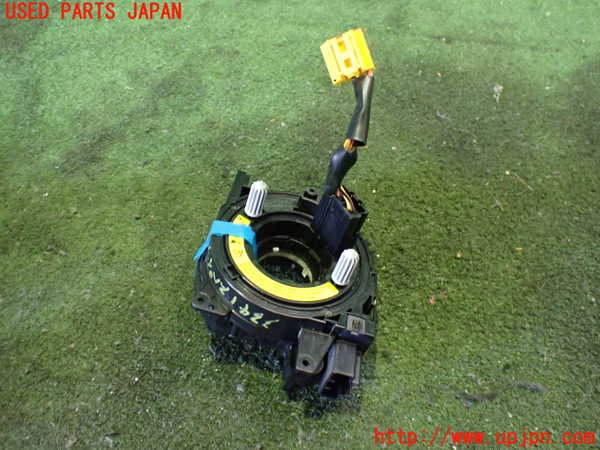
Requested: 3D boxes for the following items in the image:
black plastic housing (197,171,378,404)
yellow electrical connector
[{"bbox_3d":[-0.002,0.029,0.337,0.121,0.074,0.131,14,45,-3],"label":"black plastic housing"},{"bbox_3d":[0.028,-0.100,0.308,0.013,0.023,0.024,-23,96,-46],"label":"yellow electrical connector"}]

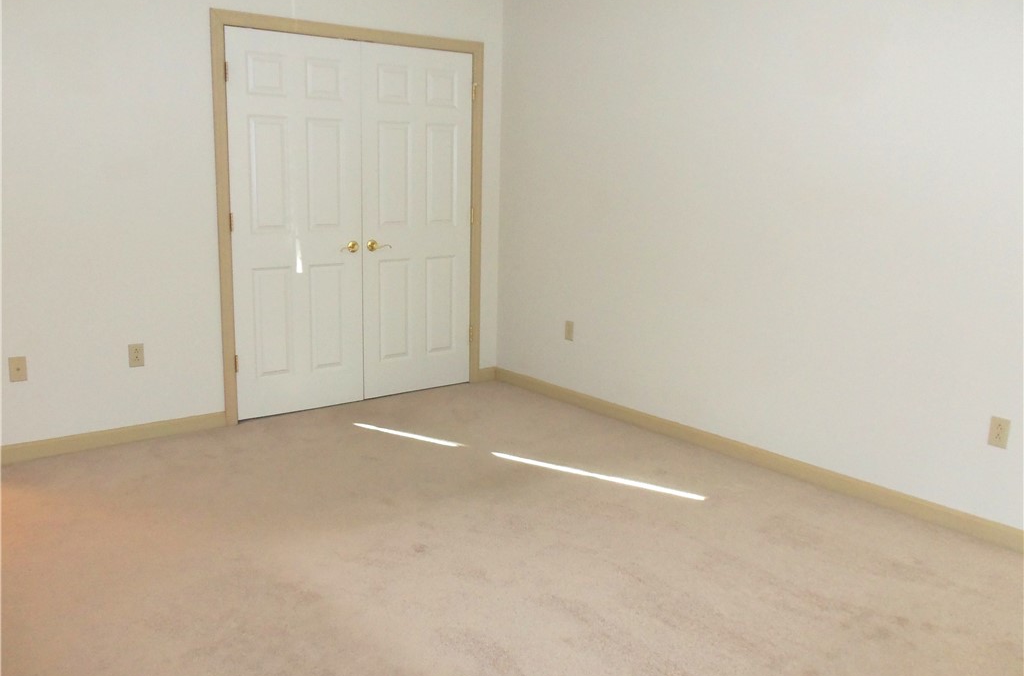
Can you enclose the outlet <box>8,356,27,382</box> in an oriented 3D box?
[{"bbox_3d":[-2.229,0.143,3.740,0.070,0.115,0.008,-8,15,-38],"label":"outlet"}]

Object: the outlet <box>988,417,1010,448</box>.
[{"bbox_3d":[1.837,0.360,3.126,0.008,0.115,0.070,-8,15,-38],"label":"outlet"}]

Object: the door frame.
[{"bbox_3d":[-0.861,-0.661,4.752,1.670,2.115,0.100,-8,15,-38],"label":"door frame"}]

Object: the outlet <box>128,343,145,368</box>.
[{"bbox_3d":[-1.835,0.087,4.056,0.070,0.115,0.008,-8,15,-38],"label":"outlet"}]

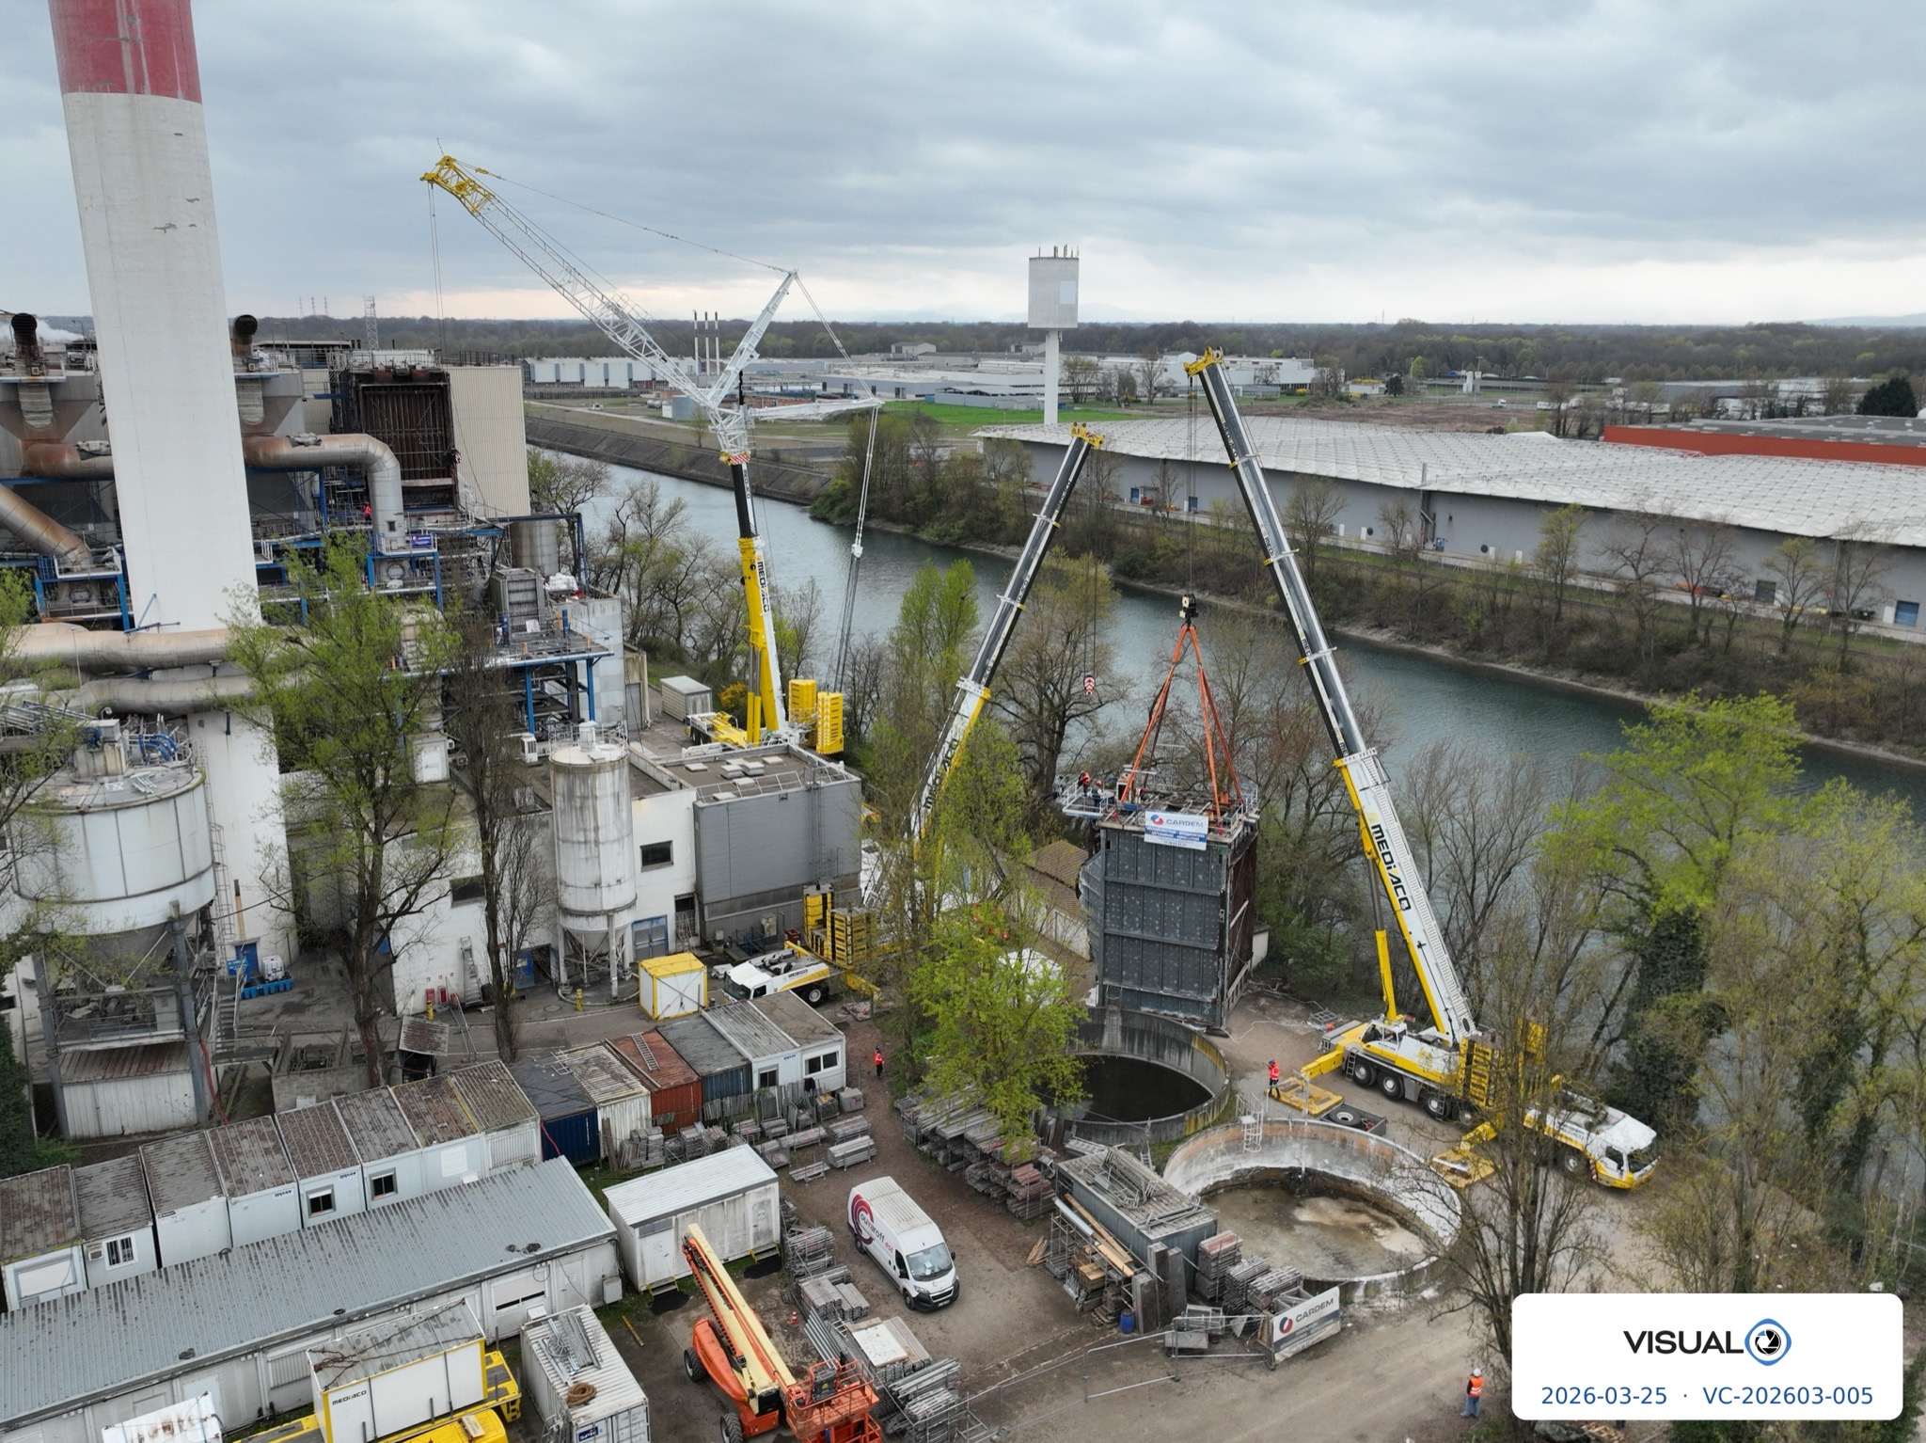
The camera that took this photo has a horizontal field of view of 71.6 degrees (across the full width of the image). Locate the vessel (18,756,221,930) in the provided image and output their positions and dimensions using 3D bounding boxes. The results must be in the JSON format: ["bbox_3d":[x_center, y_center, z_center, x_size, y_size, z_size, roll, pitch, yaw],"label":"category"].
[{"bbox_3d":[-40.078,5.829,63.079,8.100,5.800,8.100,-10,19,-34],"label":"vessel"}]

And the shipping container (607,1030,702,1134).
[{"bbox_3d":[-15.423,18.081,66.678,2.440,2.590,6.060,-10,19,-33],"label":"shipping container"}]

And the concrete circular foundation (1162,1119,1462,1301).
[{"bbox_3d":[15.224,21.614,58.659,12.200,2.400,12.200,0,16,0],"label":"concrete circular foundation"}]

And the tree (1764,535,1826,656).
[{"bbox_3d":[103.310,-15.509,165.839,8.000,15.300,7.800,0,16,0],"label":"tree"}]

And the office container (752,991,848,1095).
[{"bbox_3d":[-8.880,17.020,71.369,2.440,2.600,6.060,-11,19,-33],"label":"office container"}]

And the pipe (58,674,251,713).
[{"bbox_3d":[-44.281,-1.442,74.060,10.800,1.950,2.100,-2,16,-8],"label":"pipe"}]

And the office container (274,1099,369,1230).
[{"bbox_3d":[-28.836,19.920,59.990,2.440,2.620,6.060,-10,19,-33],"label":"office container"}]

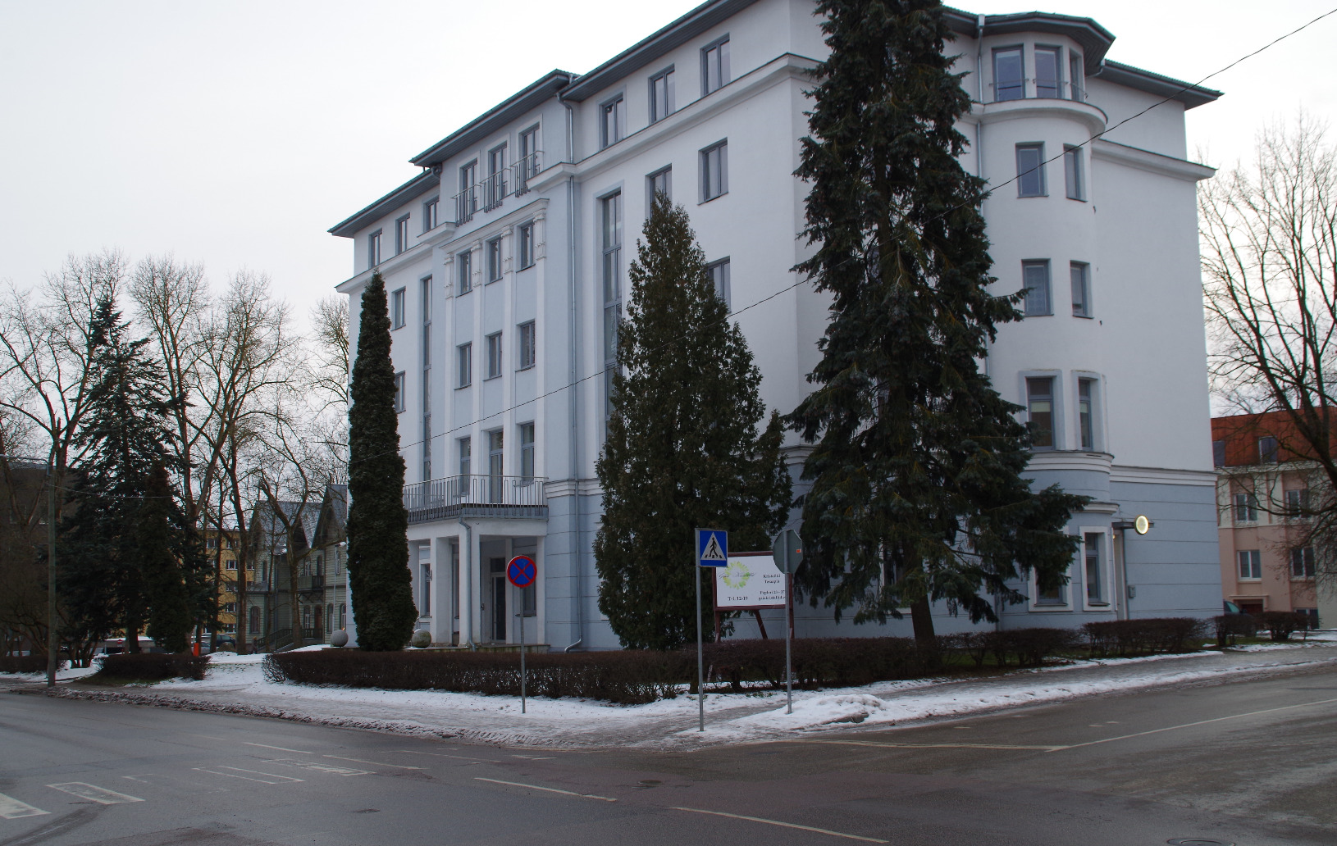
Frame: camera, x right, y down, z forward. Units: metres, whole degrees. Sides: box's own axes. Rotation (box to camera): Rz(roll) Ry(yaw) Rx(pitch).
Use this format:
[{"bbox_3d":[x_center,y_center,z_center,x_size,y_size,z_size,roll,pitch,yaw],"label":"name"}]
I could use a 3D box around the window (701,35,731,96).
[{"bbox_3d":[1.351,-9.788,42.902,0.200,1.514,1.428,4,-9,-33],"label":"window"}]

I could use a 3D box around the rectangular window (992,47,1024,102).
[{"bbox_3d":[9.496,-9.748,43.485,0.857,1.580,0.200,-3,-8,15],"label":"rectangular window"}]

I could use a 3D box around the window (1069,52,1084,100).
[{"bbox_3d":[11.502,-9.792,43.875,0.200,1.410,0.840,-9,-11,44],"label":"window"}]

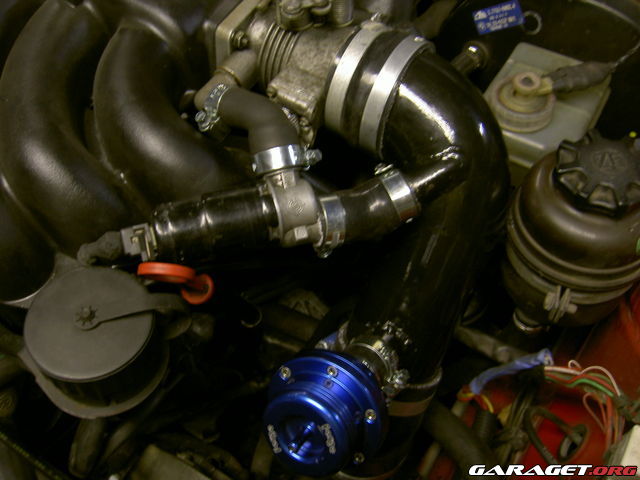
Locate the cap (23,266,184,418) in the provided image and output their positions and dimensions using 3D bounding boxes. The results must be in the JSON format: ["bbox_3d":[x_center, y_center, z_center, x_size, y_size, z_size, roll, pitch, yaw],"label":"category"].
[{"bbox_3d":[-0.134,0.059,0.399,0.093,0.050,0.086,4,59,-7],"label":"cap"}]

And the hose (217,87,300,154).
[{"bbox_3d":[-0.040,-0.078,0.405,0.055,0.036,0.046,2,62,-5],"label":"hose"}]

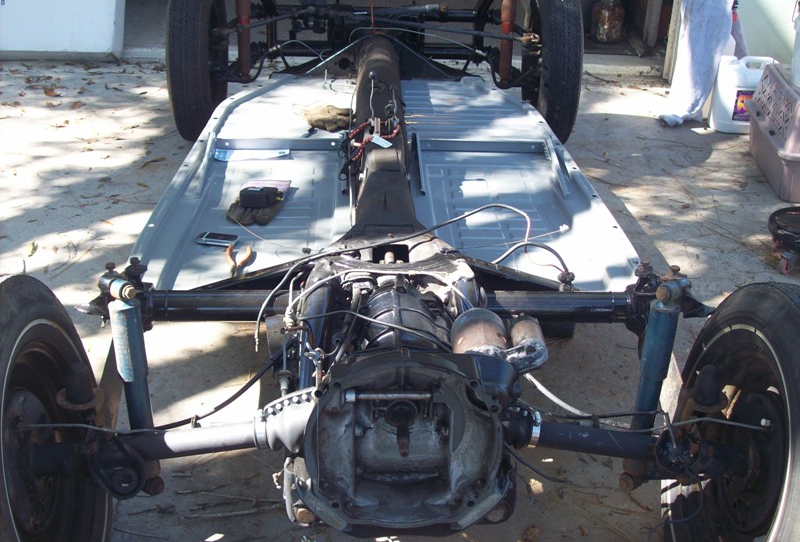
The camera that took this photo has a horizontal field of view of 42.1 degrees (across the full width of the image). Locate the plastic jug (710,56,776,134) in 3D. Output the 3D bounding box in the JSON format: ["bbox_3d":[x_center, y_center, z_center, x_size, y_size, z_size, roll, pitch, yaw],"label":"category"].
[{"bbox_3d":[1.398,-0.727,4.214,0.252,0.302,0.175,1,28,-2],"label":"plastic jug"}]

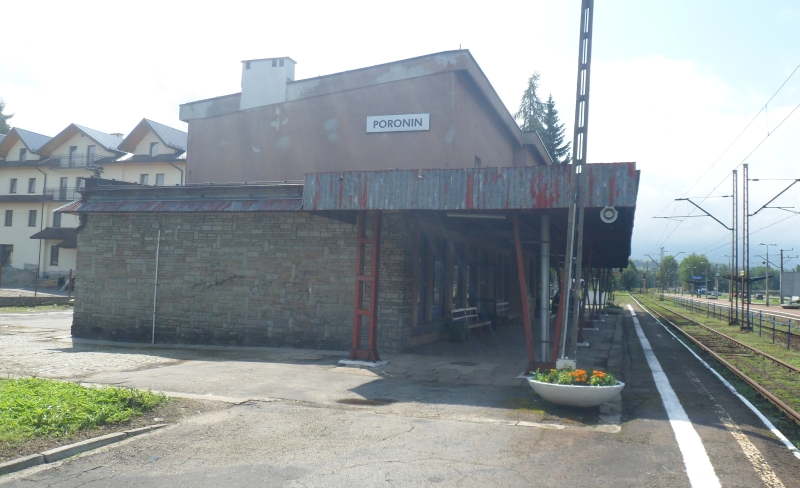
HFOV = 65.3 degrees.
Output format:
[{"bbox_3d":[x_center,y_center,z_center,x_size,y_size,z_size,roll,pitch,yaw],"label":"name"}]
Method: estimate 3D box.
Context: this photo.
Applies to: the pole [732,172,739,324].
[{"bbox_3d":[18.447,0.201,34.349,0.390,8.500,0.300,1,-4,20],"label":"pole"}]

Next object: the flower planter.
[{"bbox_3d":[2.258,1.920,7.991,1.240,0.300,1.200,1,-4,20],"label":"flower planter"}]

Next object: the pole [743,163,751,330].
[{"bbox_3d":[17.273,0.153,31.159,0.400,8.400,0.300,1,-4,20],"label":"pole"}]

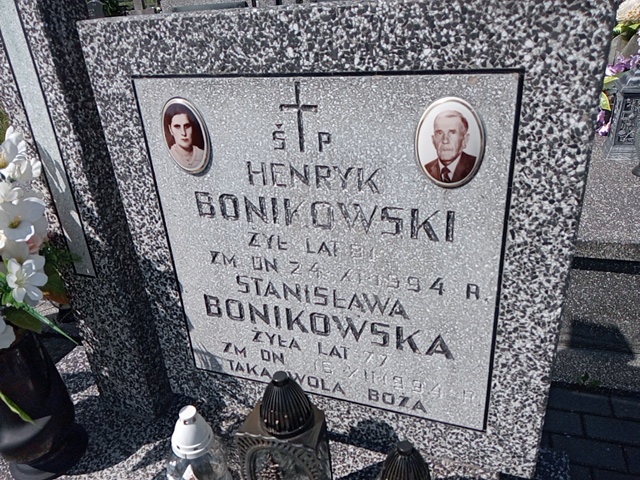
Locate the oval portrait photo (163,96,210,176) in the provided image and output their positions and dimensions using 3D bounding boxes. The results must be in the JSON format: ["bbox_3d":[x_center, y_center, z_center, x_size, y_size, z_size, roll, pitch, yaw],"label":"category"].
[{"bbox_3d":[-0.194,-0.146,0.737,0.078,0.110,0.011,6,28,20],"label":"oval portrait photo"}]

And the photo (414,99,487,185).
[{"bbox_3d":[0.150,-0.111,0.607,0.080,0.110,0.011,6,28,20],"label":"photo"}]

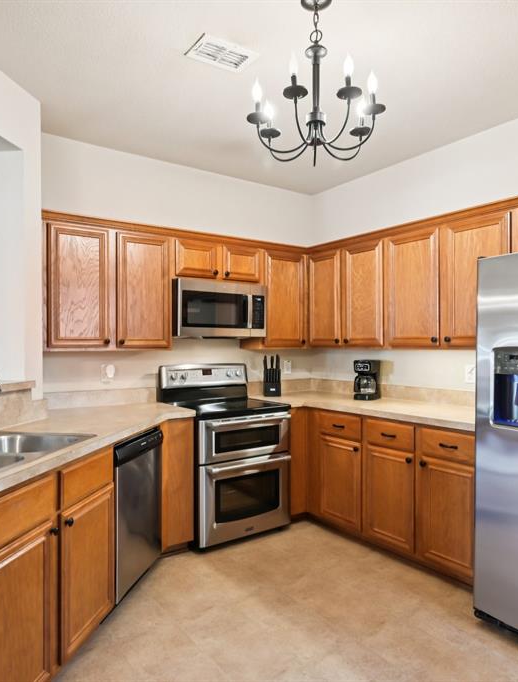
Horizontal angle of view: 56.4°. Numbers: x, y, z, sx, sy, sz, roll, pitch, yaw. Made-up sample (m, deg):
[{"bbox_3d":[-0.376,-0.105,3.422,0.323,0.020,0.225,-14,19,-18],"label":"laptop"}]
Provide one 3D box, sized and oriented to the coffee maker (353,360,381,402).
[{"bbox_3d":[0.841,0.294,3.739,0.155,0.310,0.210,-1,-1,32],"label":"coffee maker"}]

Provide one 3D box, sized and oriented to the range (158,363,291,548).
[{"bbox_3d":[-0.248,0.779,3.521,0.760,1.193,0.680,0,-1,-35],"label":"range"}]

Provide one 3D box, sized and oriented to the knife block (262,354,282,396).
[{"bbox_3d":[0.110,0.283,4.045,0.140,0.345,0.155,0,-1,-8],"label":"knife block"}]

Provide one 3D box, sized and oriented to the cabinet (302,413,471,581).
[{"bbox_3d":[0.990,0.926,3.246,0.614,0.885,1.375,0,-1,-35],"label":"cabinet"}]

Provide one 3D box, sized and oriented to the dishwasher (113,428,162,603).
[{"bbox_3d":[-0.912,0.898,2.632,0.600,0.815,0.600,0,-1,10],"label":"dishwasher"}]

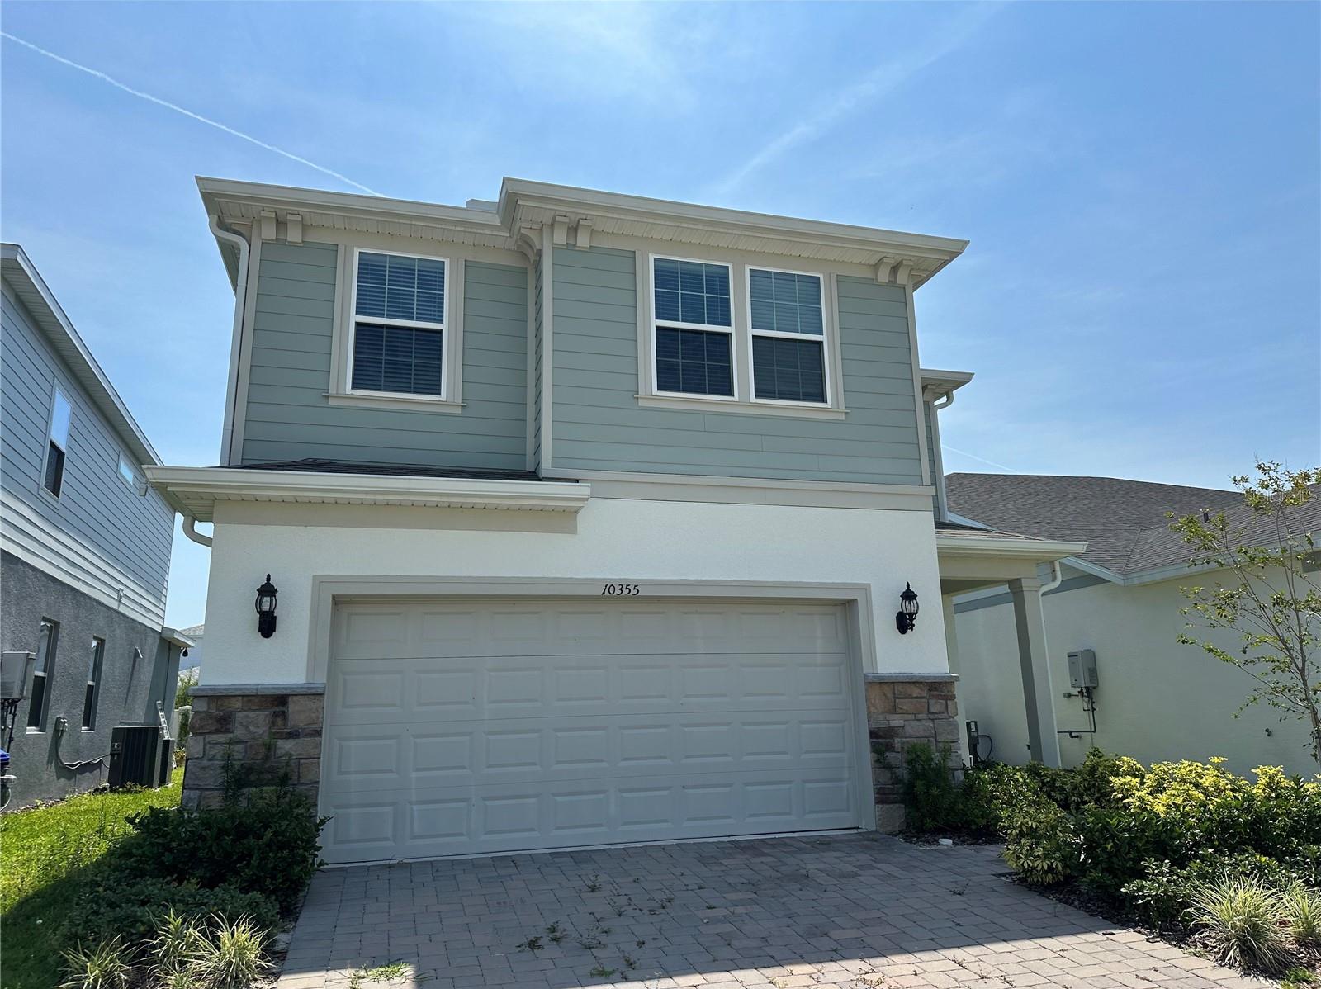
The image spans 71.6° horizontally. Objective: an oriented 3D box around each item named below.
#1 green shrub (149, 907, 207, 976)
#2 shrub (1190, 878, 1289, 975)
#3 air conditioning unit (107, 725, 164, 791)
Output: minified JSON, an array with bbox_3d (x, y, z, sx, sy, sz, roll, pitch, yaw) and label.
[{"bbox_3d":[-2.528,2.315,4.830,0.330,0.330,0.330,2,-14,-16],"label":"green shrub"},{"bbox_3d":[3.037,2.229,4.819,0.480,0.400,0.470,2,-14,-16],"label":"shrub"},{"bbox_3d":[-8.923,4.487,15.575,0.700,0.980,0.700,2,-14,-16],"label":"air conditioning unit"}]

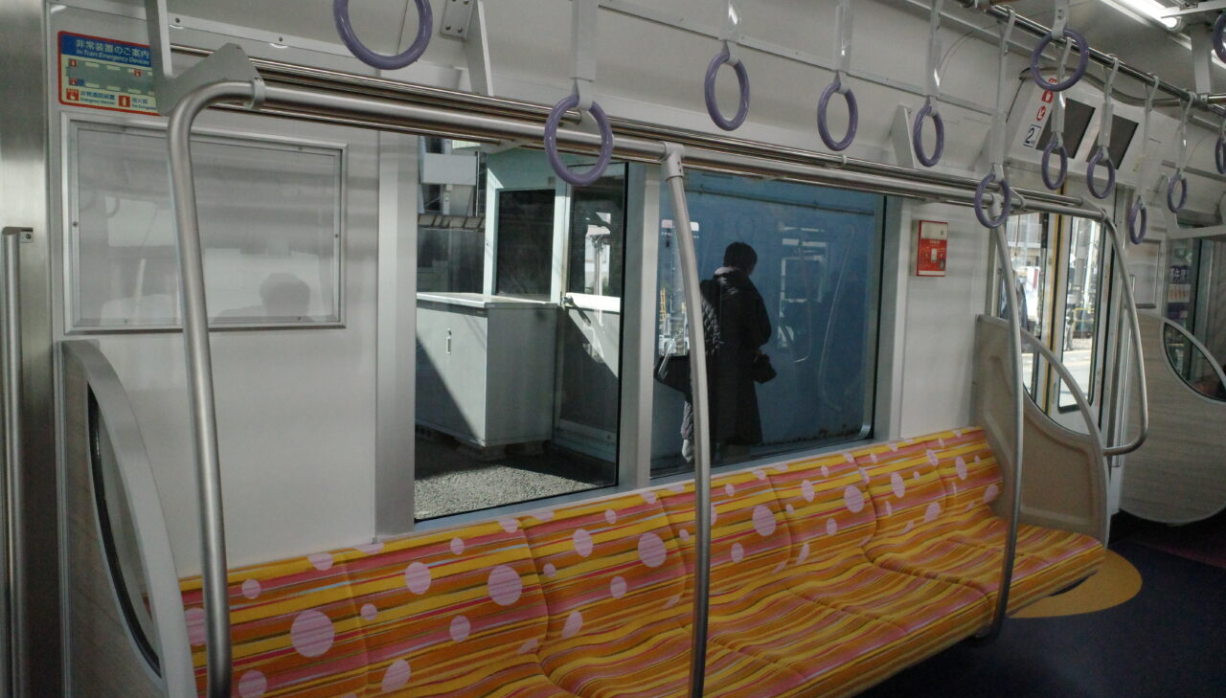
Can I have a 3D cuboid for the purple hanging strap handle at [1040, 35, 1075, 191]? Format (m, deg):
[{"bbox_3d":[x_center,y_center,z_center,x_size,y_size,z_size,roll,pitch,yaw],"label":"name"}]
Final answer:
[{"bbox_3d":[1.077,-0.566,2.297,0.125,0.376,0.044,-3,7,-42],"label":"purple hanging strap handle"}]

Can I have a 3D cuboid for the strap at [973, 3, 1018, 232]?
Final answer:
[{"bbox_3d":[0.882,-0.528,2.183,0.127,0.499,0.044,-3,7,-43],"label":"strap"}]

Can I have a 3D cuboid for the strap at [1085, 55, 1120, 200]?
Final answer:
[{"bbox_3d":[1.345,-0.608,2.605,0.127,0.389,0.044,-3,7,-43],"label":"strap"}]

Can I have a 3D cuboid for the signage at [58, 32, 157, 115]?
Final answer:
[{"bbox_3d":[-0.841,-0.463,1.612,0.170,0.115,0.005,-3,7,-43],"label":"signage"}]

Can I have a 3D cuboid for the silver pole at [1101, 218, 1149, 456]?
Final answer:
[{"bbox_3d":[1.821,-0.038,3.388,0.125,0.890,0.195,-3,7,-43],"label":"silver pole"}]

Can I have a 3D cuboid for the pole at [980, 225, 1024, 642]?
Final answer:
[{"bbox_3d":[1.149,0.236,2.833,0.044,1.315,0.148,-3,7,-43],"label":"pole"}]

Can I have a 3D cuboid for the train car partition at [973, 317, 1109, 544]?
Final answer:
[{"bbox_3d":[1.647,0.389,3.667,0.055,1.000,0.535,-3,7,-43],"label":"train car partition"}]

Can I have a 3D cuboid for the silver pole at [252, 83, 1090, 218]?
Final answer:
[{"bbox_3d":[0.600,-0.414,2.317,2.980,0.034,0.034,-3,7,-43],"label":"silver pole"}]

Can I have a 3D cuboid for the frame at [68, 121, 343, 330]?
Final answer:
[{"bbox_3d":[-0.718,-0.215,1.745,0.510,0.366,0.020,-3,7,-43],"label":"frame"}]

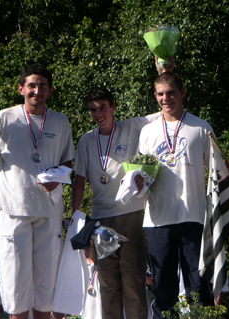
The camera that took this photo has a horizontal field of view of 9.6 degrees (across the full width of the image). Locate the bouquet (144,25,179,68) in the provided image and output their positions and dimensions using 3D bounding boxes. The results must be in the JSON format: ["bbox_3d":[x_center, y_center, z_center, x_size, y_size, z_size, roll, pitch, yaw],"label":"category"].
[{"bbox_3d":[0.269,-0.647,7.800,0.200,0.250,0.200,-3,-4,0],"label":"bouquet"}]

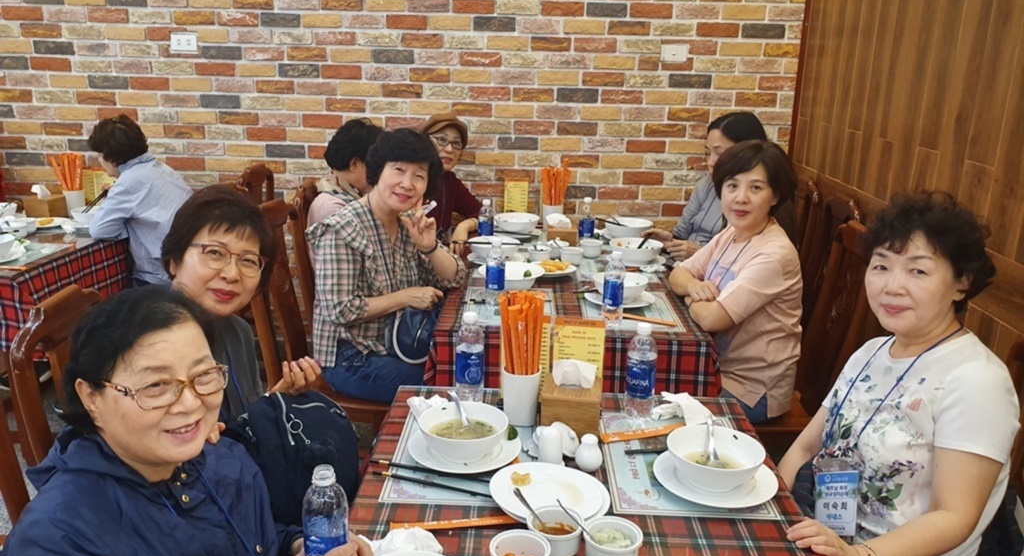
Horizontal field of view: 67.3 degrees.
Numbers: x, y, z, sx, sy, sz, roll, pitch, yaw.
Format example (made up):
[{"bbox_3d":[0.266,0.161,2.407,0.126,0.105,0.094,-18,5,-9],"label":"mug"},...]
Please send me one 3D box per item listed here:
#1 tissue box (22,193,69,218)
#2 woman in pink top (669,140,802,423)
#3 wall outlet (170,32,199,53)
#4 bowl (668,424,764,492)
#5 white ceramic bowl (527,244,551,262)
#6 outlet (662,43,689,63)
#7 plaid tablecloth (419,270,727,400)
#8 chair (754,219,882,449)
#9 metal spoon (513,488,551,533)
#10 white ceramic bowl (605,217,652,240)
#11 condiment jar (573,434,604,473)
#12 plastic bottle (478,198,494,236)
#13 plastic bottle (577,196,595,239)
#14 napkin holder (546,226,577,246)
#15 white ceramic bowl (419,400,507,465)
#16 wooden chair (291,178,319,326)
[{"bbox_3d":[-2.161,-0.333,3.559,0.123,0.083,0.123,4,16,8],"label":"tissue box"},{"bbox_3d":[0.636,0.243,2.321,0.600,1.298,0.500,-5,17,-20],"label":"woman in pink top"},{"bbox_3d":[-1.500,-1.074,3.522,0.120,0.080,0.015,2,15,1],"label":"wall outlet"},{"bbox_3d":[0.377,0.344,1.433,0.178,0.067,0.178,2,16,4],"label":"bowl"},{"bbox_3d":[0.108,-0.091,3.018,0.093,0.050,0.093,2,16,2],"label":"white ceramic bowl"},{"bbox_3d":[0.733,-1.016,3.471,0.122,0.080,0.015,2,15,1],"label":"outlet"},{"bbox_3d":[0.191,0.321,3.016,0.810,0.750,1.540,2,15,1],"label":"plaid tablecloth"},{"bbox_3d":[0.866,0.338,2.493,0.500,1.020,0.440,2,15,1],"label":"chair"},{"bbox_3d":[0.043,0.394,1.256,0.125,0.016,0.026,49,36,17],"label":"metal spoon"},{"bbox_3d":[0.518,-0.217,3.409,0.210,0.063,0.210,2,16,2],"label":"white ceramic bowl"},{"bbox_3d":[0.151,0.339,1.498,0.053,0.068,0.053,1,16,0],"label":"condiment jar"},{"bbox_3d":[-0.106,-0.219,3.127,0.063,0.213,0.063,2,16,4],"label":"plastic bottle"},{"bbox_3d":[0.311,-0.228,3.181,0.063,0.213,0.063,2,16,4],"label":"plastic bottle"},{"bbox_3d":[0.217,-0.164,3.197,0.125,0.080,0.130,3,15,5],"label":"napkin holder"},{"bbox_3d":[-0.095,0.314,1.520,0.176,0.069,0.176,1,16,0],"label":"white ceramic bowl"},{"bbox_3d":[-0.571,0.135,3.102,0.500,1.030,0.440,2,15,1],"label":"wooden chair"}]

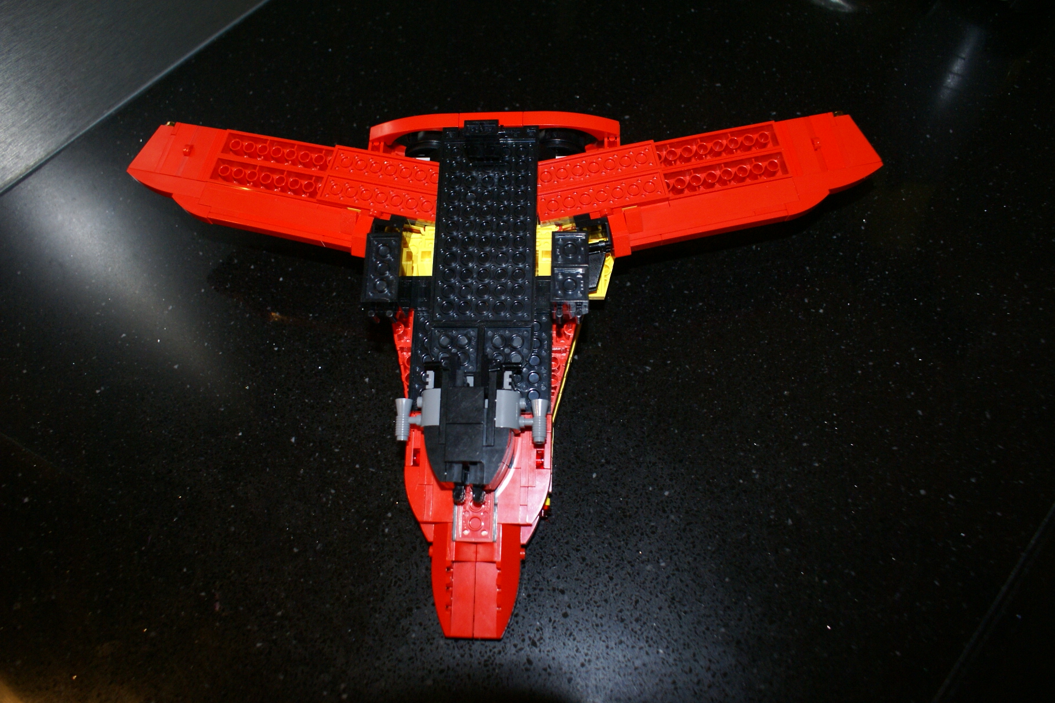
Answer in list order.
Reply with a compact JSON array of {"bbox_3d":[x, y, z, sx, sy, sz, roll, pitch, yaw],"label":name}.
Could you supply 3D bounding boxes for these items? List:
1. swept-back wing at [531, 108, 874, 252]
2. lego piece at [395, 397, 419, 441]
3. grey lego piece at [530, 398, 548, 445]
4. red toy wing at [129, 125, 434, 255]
[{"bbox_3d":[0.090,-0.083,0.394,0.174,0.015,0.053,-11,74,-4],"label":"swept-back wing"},{"bbox_3d":[-0.051,0.029,0.338,0.011,0.007,0.019,0,73,4],"label":"lego piece"},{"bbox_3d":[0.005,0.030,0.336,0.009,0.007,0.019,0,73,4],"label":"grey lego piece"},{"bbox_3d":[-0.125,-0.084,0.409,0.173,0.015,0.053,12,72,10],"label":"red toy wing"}]

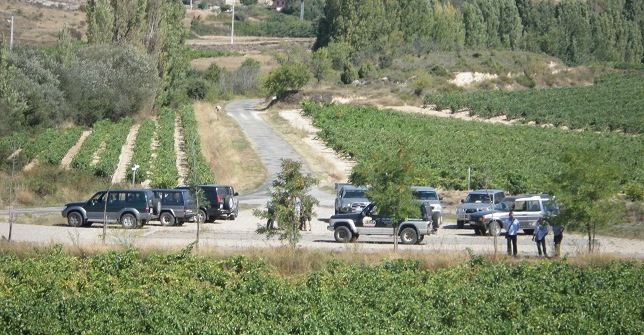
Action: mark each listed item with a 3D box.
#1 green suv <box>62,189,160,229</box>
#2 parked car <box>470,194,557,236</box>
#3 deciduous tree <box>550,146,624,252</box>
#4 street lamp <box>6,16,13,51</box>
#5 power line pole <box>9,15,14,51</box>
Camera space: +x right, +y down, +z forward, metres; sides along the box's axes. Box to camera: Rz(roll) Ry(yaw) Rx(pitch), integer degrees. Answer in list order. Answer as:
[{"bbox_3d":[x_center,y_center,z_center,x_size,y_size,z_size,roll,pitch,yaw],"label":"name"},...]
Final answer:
[{"bbox_3d":[-10.199,1.940,126.500,4.750,1.880,1.830,1,1,14],"label":"green suv"},{"bbox_3d":[9.222,2.165,123.500,4.600,1.950,1.800,0,1,-24],"label":"parked car"},{"bbox_3d":[10.958,1.321,107.500,3.000,4.350,2.900,1,1,0],"label":"deciduous tree"},{"bbox_3d":[-71.919,-30.984,600.000,1.400,9.000,0.400,1,1,0],"label":"street lamp"},{"bbox_3d":[-71.481,-31.099,600.000,0.600,9.200,0.500,1,1,0],"label":"power line pole"}]

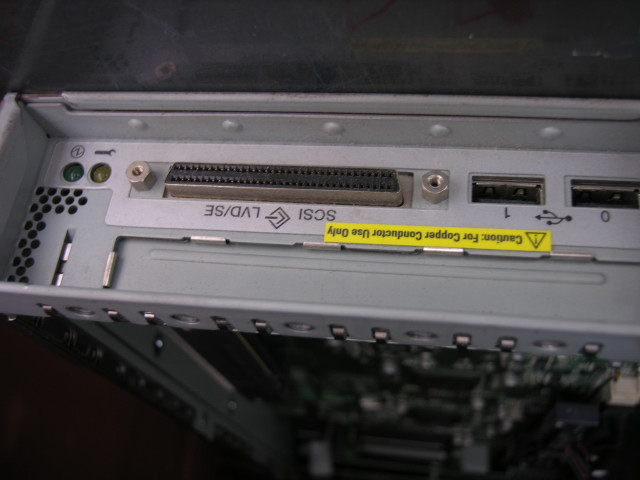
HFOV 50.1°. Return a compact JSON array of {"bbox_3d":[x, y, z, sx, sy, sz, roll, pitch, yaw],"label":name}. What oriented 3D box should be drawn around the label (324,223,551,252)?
[{"bbox_3d":[0.022,-0.001,0.128,0.042,0.001,0.004,3,67,9],"label":"label"}]

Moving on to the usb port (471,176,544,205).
[{"bbox_3d":[0.036,-0.008,0.134,0.013,0.009,0.006,3,67,9],"label":"usb port"}]

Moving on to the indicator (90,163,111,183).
[{"bbox_3d":[-0.046,-0.013,0.145,0.005,0.005,0.005,3,67,9],"label":"indicator"}]

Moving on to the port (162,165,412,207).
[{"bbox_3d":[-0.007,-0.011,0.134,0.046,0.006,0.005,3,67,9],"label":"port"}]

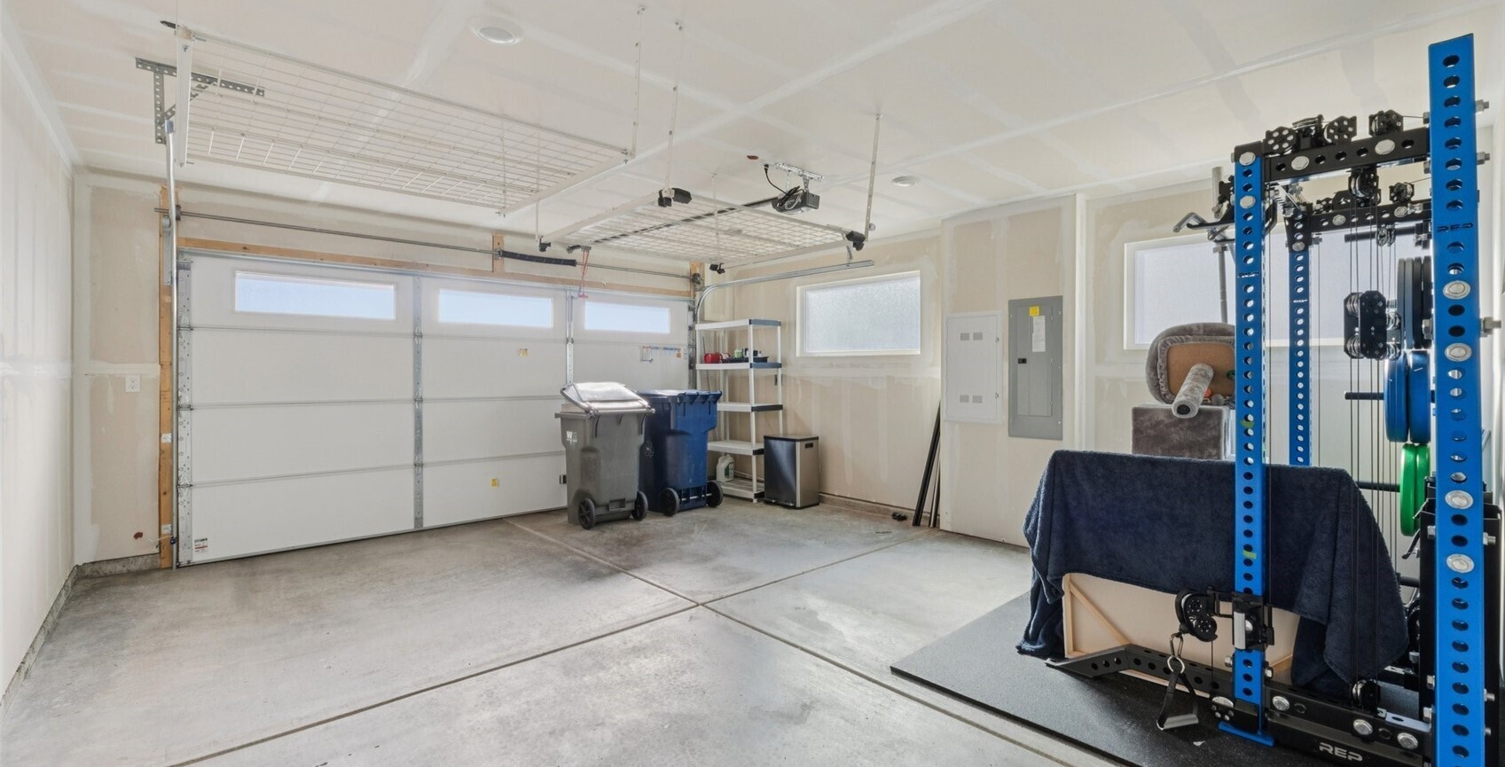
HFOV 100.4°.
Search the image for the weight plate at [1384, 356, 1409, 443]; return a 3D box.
[{"bbox_3d":[3.182,0.073,3.095,0.450,0.450,0.058,-1,0,-41],"label":"weight plate"}]

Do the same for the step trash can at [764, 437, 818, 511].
[{"bbox_3d":[0.397,0.879,6.341,0.340,0.670,0.440,-1,0,-41],"label":"step trash can"}]

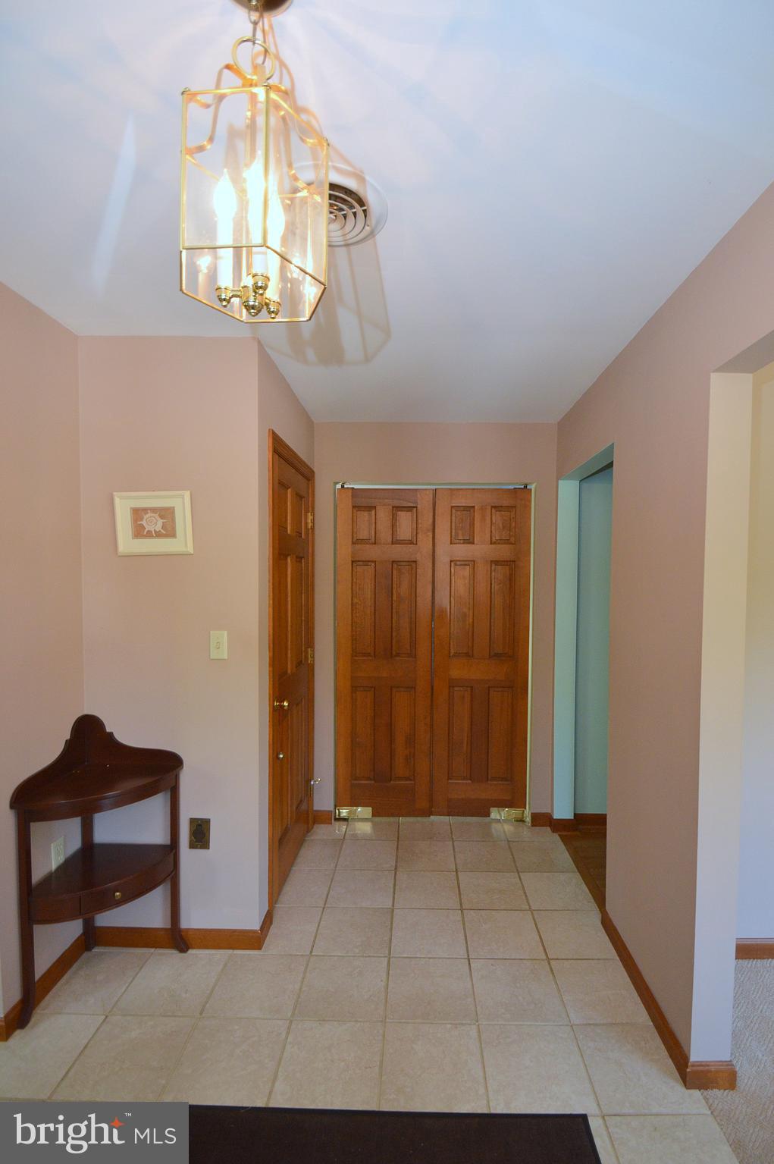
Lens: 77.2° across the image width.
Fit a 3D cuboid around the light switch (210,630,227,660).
[{"bbox_3d":[-0.672,0.255,1.940,0.070,0.115,0.010,0,2,2],"label":"light switch"}]

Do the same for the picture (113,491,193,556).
[{"bbox_3d":[-0.925,-0.231,1.920,0.305,0.252,0.020,-2,4,2],"label":"picture"}]

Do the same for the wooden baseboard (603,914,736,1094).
[{"bbox_3d":[0.965,1.425,1.733,0.140,0.084,0.680,0,2,4],"label":"wooden baseboard"}]

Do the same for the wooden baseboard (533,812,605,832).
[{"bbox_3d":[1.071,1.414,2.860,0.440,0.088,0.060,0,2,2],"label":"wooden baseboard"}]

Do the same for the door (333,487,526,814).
[{"bbox_3d":[0.284,0.429,2.970,1.190,2.015,0.040,0,2,2],"label":"door"}]

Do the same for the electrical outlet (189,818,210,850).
[{"bbox_3d":[-0.750,1.011,1.945,0.081,0.123,0.012,0,2,2],"label":"electrical outlet"}]

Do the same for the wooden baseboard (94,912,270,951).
[{"bbox_3d":[-0.848,1.433,2.015,0.700,0.082,0.135,0,2,2],"label":"wooden baseboard"}]

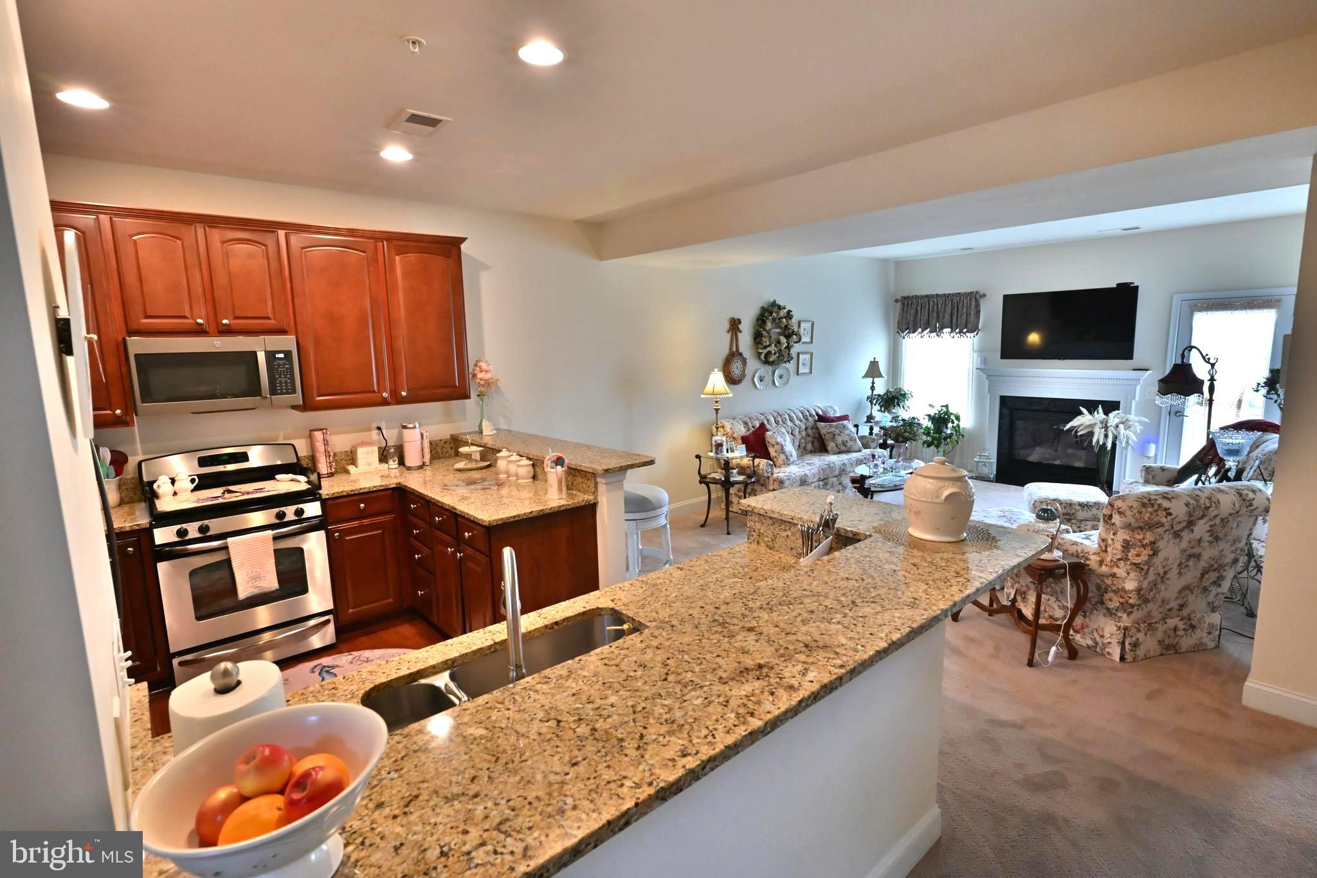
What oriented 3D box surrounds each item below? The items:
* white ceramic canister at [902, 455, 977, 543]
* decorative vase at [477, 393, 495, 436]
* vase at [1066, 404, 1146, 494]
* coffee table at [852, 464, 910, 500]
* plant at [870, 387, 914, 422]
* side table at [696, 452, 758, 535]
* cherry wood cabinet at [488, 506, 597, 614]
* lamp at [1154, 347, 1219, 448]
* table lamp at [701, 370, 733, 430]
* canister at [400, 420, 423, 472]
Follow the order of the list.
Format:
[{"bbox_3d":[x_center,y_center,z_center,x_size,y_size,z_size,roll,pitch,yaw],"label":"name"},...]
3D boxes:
[{"bbox_3d":[0.923,0.186,2.064,0.245,0.255,0.240,0,9,12],"label":"white ceramic canister"},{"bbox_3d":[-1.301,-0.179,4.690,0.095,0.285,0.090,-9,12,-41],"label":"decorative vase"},{"bbox_3d":[4.650,0.137,6.519,0.680,0.980,0.740,-9,12,-40],"label":"vase"},{"bbox_3d":[2.333,0.502,6.200,1.080,0.460,0.560,-9,12,-41],"label":"coffee table"},{"bbox_3d":[2.983,-0.460,7.970,0.500,0.410,0.520,-9,12,-40],"label":"plant"},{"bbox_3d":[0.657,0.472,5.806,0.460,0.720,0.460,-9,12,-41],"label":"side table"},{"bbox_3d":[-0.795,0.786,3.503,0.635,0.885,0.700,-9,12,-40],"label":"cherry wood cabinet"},{"bbox_3d":[4.733,-0.029,5.540,0.360,1.610,0.520,-9,12,-40],"label":"lamp"},{"bbox_3d":[0.568,-0.273,5.916,0.295,0.780,0.295,-1,9,0],"label":"table lamp"},{"bbox_3d":[-1.691,0.047,4.282,0.130,0.305,0.130,-5,10,-24],"label":"canister"}]

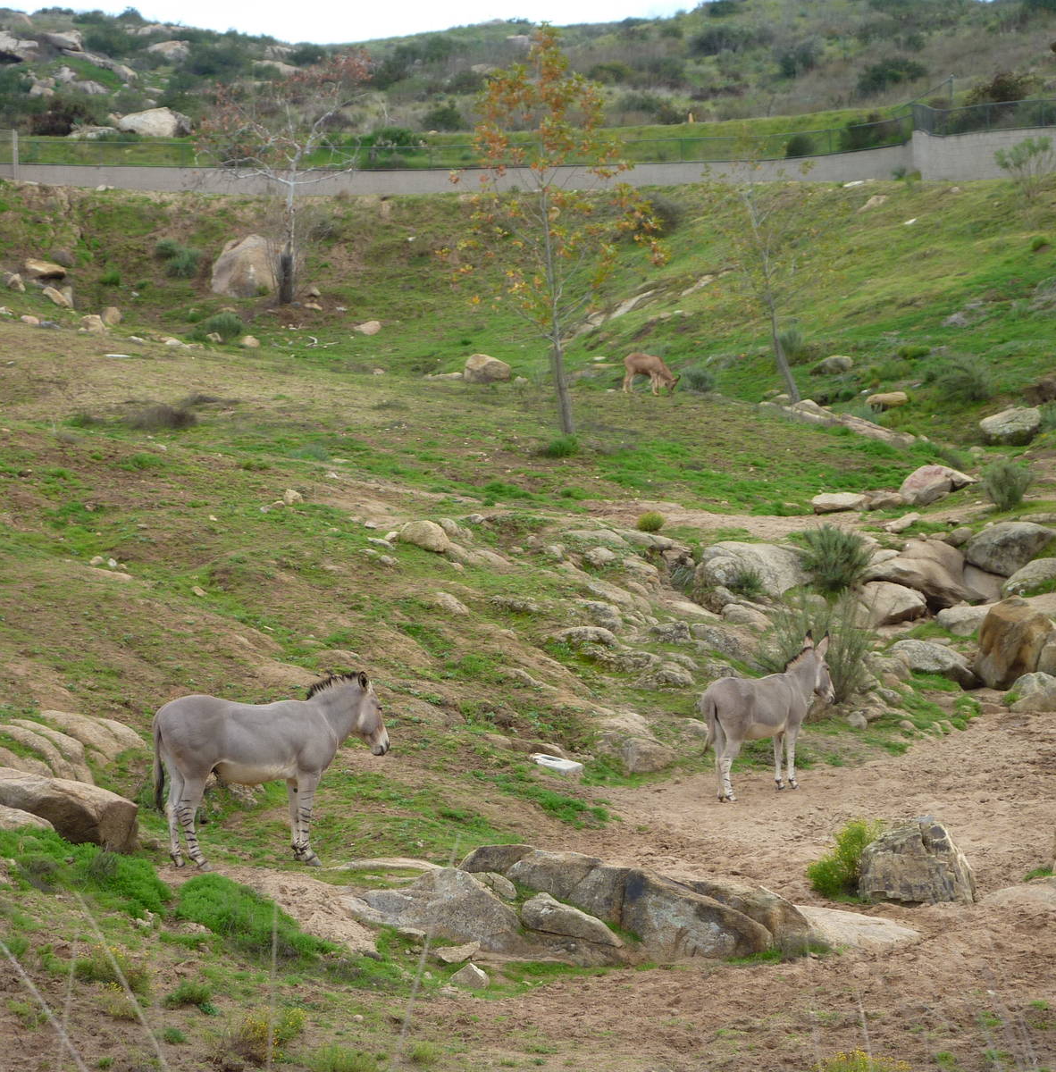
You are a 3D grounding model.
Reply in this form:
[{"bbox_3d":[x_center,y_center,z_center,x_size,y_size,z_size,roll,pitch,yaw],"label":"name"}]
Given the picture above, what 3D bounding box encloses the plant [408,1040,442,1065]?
[{"bbox_3d":[-0.449,2.248,14.900,0.145,0.090,0.140,0,-2,0],"label":"plant"}]

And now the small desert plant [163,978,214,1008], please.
[{"bbox_3d":[-2.262,3.042,22.800,0.340,0.190,0.310,-1,0,0],"label":"small desert plant"}]

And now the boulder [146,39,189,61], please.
[{"bbox_3d":[-18.914,-25.483,180.000,2.300,1.000,1.800,0,-2,0],"label":"boulder"}]

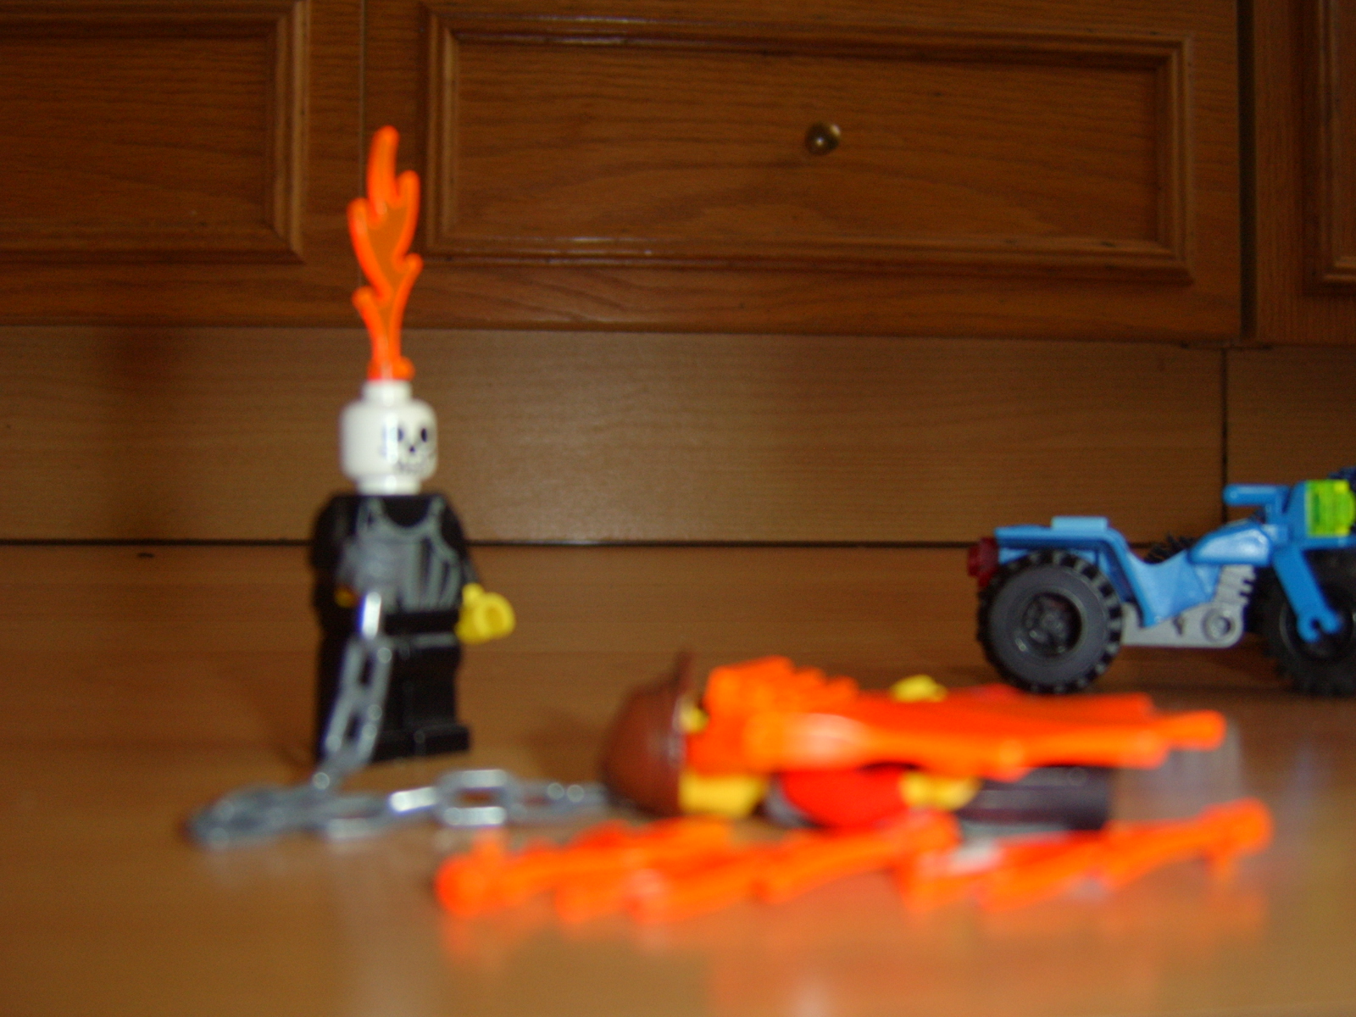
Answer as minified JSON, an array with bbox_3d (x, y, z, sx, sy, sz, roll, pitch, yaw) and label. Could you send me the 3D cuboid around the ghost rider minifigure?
[{"bbox_3d":[-0.029,-0.007,0.130,0.022,0.068,0.013,-1,1,-44],"label":"ghost rider minifigure"}]

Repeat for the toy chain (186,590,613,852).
[{"bbox_3d":[-0.024,0.018,0.108,0.035,0.019,0.022,0,1,-8],"label":"toy chain"}]

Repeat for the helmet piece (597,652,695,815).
[{"bbox_3d":[-0.003,0.020,0.108,0.008,0.015,0.012,2,0,0],"label":"helmet piece"}]

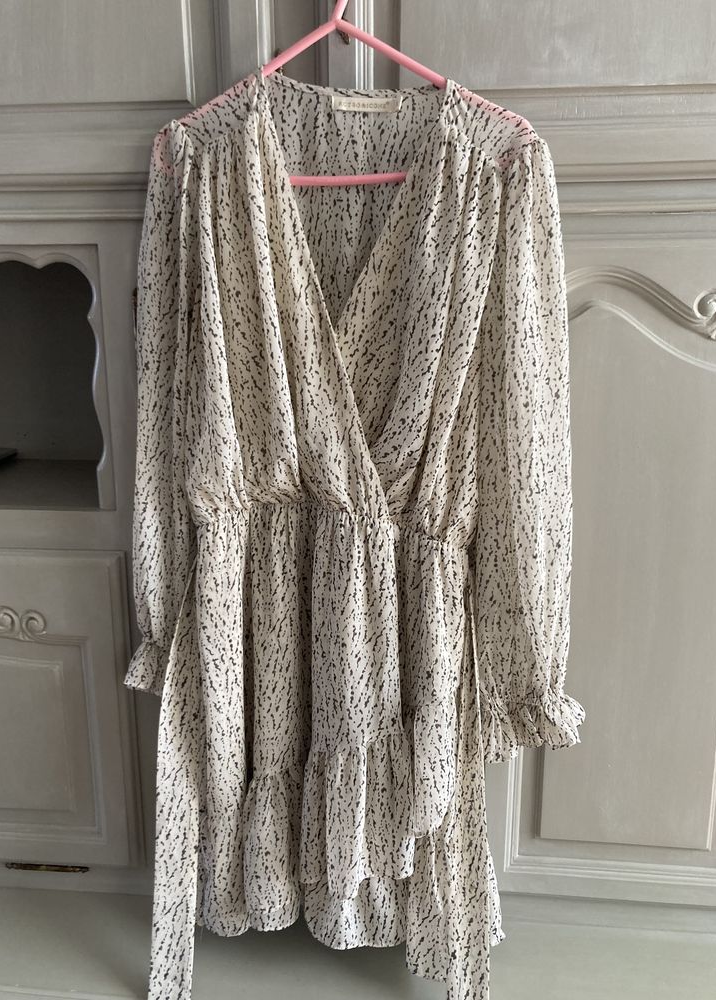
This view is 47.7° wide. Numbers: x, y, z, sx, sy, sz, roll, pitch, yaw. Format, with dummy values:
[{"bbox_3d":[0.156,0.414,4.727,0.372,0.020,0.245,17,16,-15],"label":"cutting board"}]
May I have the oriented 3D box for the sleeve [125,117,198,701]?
[{"bbox_3d":[-0.211,-0.080,0.885,0.090,0.620,0.100,4,11,9],"label":"sleeve"}]

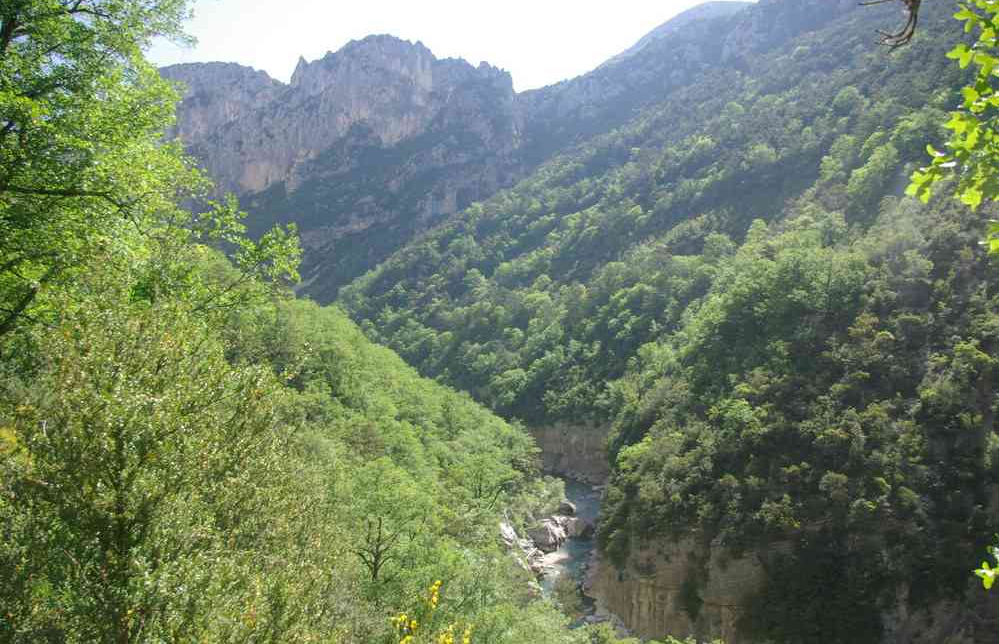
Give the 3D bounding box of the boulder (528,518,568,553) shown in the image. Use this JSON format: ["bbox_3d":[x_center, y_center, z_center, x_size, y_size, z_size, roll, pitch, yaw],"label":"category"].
[{"bbox_3d":[7.120,31.350,110.000,5.600,4.100,5.000,0,4,0],"label":"boulder"}]

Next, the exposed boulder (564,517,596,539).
[{"bbox_3d":[12.330,31.420,114.000,4.700,2.600,3.700,0,4,0],"label":"exposed boulder"}]

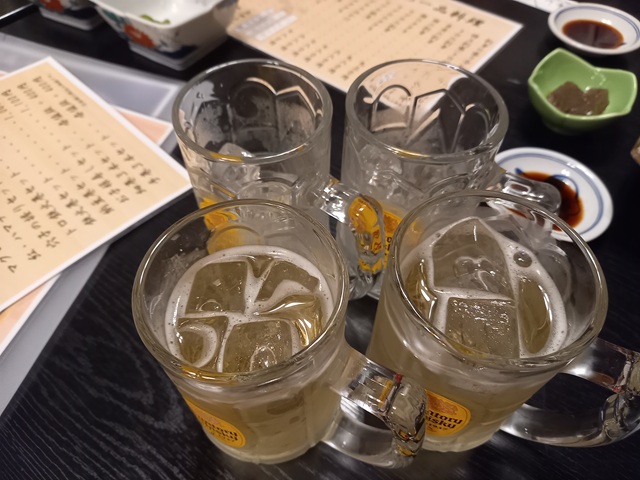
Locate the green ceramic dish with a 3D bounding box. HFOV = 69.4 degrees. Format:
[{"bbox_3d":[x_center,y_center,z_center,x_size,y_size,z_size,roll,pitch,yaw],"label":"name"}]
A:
[{"bbox_3d":[0.214,-0.118,0.391,0.079,0.045,0.079,29,59,19],"label":"green ceramic dish"}]

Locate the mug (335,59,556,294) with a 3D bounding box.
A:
[{"bbox_3d":[0.070,-0.024,0.272,0.119,0.125,0.080,13,55,9],"label":"mug"}]

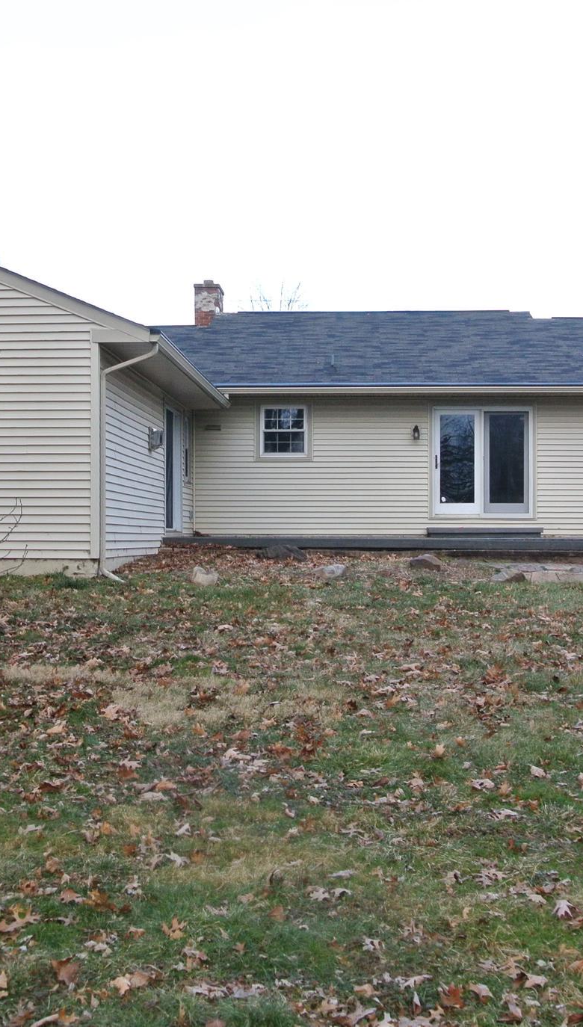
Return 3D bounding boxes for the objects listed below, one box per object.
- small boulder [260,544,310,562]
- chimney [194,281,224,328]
[{"bbox_3d":[-0.090,0.560,16.800,0.670,0.260,0.450,0,-1,3],"label":"small boulder"},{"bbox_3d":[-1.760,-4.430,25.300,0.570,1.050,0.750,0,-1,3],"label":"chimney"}]

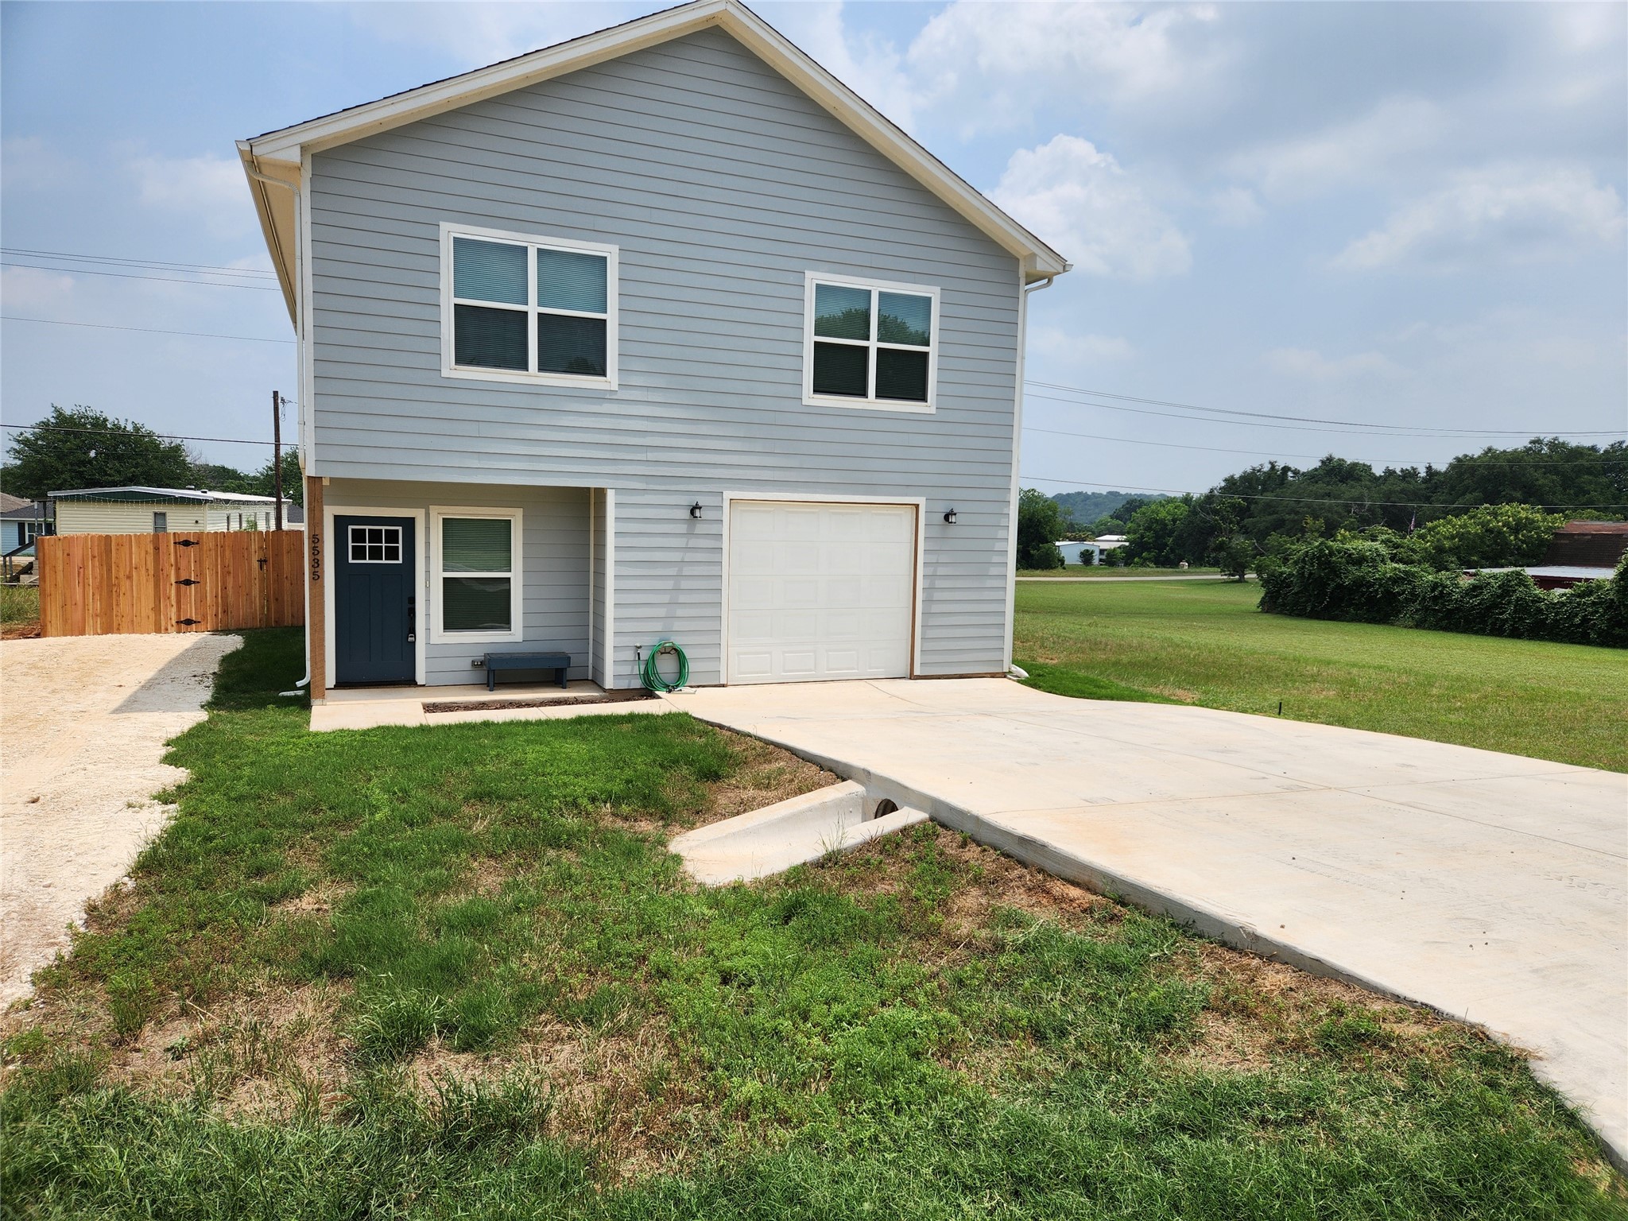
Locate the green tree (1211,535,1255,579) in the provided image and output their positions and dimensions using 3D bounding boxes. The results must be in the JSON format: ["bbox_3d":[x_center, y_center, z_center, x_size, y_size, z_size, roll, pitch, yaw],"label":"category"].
[{"bbox_3d":[22.858,-2.879,59.000,2.500,2.500,2.400,1,5,0],"label":"green tree"}]

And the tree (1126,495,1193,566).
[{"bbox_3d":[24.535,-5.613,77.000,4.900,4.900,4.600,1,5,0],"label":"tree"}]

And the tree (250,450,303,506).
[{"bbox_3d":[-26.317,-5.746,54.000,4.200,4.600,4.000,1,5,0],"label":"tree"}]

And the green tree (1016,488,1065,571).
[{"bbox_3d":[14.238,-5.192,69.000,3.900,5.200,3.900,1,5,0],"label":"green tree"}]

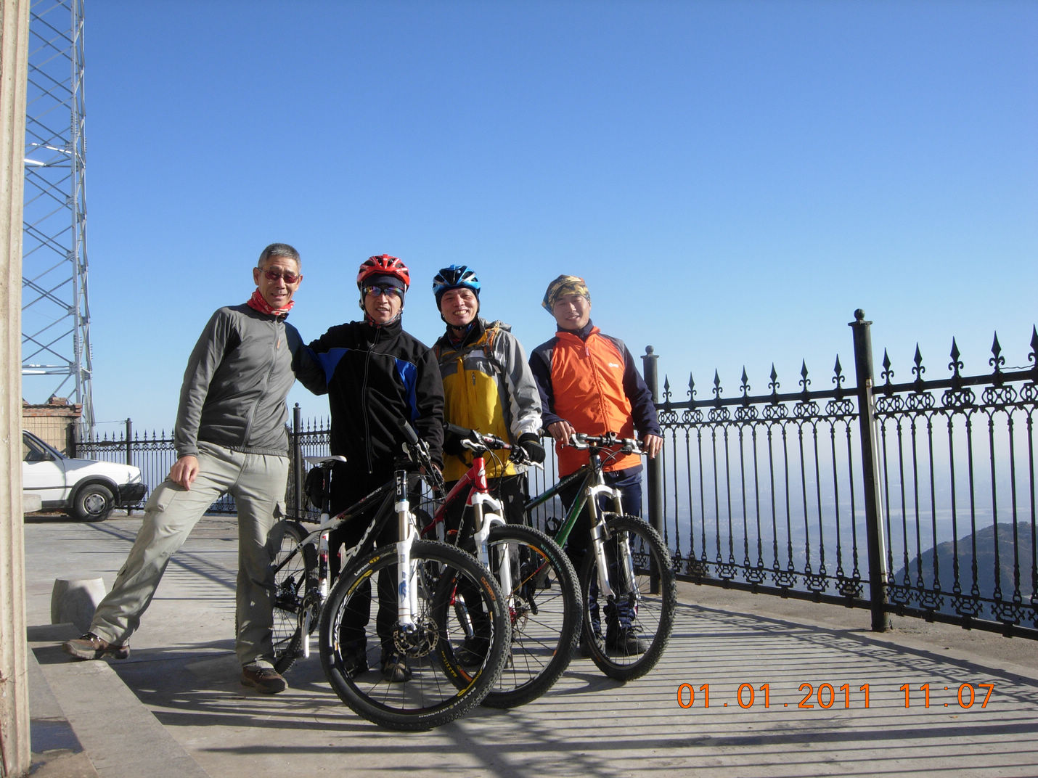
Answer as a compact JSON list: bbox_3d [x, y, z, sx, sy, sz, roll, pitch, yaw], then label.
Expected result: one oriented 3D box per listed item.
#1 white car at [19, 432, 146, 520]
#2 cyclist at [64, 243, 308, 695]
[{"bbox_3d":[-8.030,1.351,16.600,4.400,1.420,1.680,0,-4,-22],"label":"white car"},{"bbox_3d":[-1.360,0.315,4.470,0.980,1.810,0.520,0,-4,-20],"label":"cyclist"}]

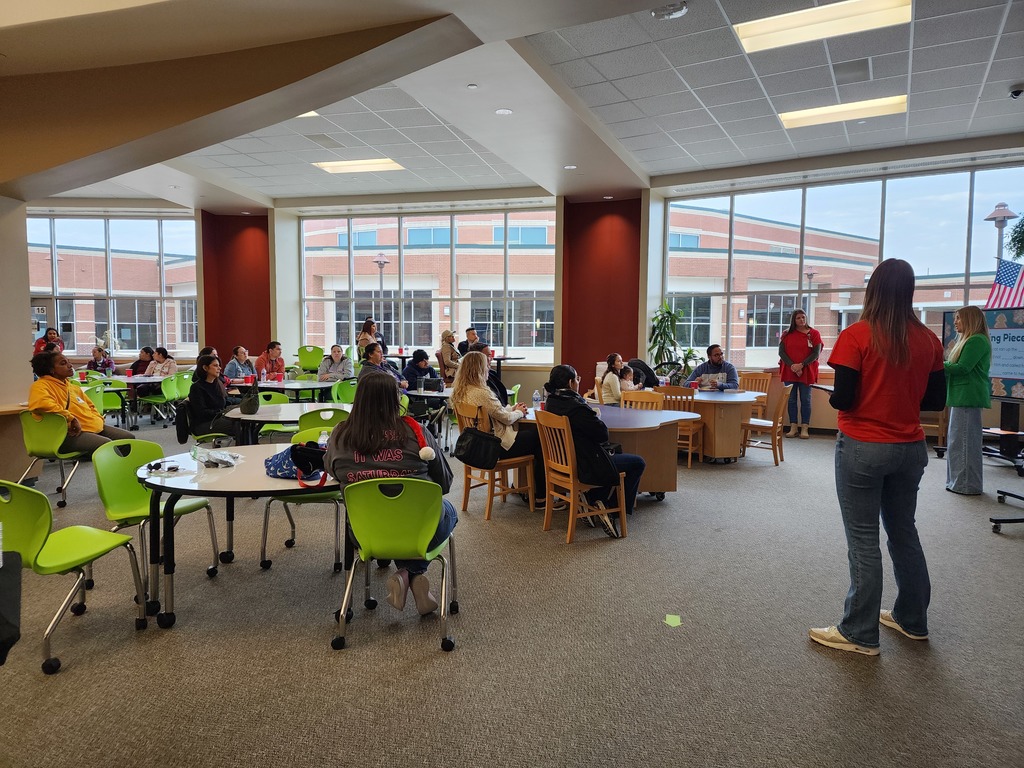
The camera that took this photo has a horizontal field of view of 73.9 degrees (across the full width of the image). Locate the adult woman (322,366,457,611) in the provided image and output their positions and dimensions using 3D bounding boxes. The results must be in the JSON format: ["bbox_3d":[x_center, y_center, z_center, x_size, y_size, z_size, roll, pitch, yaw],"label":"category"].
[{"bbox_3d":[-0.547,0.543,3.291,0.582,1.216,0.674,1,4,7],"label":"adult woman"}]

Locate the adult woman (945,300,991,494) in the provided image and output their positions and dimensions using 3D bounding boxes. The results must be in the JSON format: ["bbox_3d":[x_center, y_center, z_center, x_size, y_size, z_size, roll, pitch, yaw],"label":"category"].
[{"bbox_3d":[4.091,0.132,6.072,0.400,1.660,0.480,3,5,33],"label":"adult woman"}]

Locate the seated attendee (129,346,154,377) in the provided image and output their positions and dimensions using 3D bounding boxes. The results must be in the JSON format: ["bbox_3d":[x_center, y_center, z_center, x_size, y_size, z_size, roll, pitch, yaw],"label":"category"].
[{"bbox_3d":[-6.080,-0.034,11.128,0.480,1.150,0.700,3,5,37],"label":"seated attendee"}]

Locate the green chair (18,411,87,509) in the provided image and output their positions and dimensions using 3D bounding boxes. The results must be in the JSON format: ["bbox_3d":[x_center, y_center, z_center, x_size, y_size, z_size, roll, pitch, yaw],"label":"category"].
[{"bbox_3d":[-3.822,0.595,5.776,0.500,0.785,0.550,1,4,14],"label":"green chair"}]

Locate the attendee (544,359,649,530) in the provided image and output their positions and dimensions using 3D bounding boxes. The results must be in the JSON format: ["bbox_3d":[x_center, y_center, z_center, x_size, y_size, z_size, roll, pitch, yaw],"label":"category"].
[{"bbox_3d":[0.589,0.449,4.695,0.680,1.160,0.500,-2,5,-22],"label":"attendee"}]

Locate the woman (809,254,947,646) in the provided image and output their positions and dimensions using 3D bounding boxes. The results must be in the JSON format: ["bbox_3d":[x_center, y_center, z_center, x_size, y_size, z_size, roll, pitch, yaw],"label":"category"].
[{"bbox_3d":[1.634,0.308,3.040,0.550,1.690,0.420,0,4,4],"label":"woman"}]

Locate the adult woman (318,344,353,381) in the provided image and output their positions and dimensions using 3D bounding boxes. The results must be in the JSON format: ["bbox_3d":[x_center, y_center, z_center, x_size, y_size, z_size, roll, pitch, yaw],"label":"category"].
[{"bbox_3d":[-2.473,0.056,9.486,0.531,1.185,0.633,1,4,0],"label":"adult woman"}]

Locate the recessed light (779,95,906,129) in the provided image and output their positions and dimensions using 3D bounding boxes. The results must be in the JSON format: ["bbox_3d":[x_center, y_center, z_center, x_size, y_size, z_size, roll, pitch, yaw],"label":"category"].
[{"bbox_3d":[3.526,-2.909,7.258,1.200,0.090,0.600,3,5,29],"label":"recessed light"}]

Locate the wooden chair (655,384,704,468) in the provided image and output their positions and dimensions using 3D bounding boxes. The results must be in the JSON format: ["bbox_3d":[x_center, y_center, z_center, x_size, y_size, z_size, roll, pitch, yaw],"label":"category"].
[{"bbox_3d":[1.804,0.442,7.309,0.439,0.848,0.480,4,5,35],"label":"wooden chair"}]

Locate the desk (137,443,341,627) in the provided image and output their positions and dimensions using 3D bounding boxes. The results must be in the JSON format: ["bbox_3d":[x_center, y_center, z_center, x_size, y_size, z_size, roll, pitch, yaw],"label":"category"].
[{"bbox_3d":[-1.264,0.765,3.699,1.308,0.695,1.308,1,4,0],"label":"desk"}]

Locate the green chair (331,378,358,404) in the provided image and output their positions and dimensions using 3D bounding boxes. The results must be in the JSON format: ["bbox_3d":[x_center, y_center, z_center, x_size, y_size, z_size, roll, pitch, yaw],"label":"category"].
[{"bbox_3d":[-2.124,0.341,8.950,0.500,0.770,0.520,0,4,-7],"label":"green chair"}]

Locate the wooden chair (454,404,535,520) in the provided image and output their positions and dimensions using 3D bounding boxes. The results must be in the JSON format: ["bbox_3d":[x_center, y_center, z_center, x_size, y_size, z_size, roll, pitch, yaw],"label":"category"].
[{"bbox_3d":[-0.131,0.573,5.292,0.510,0.845,0.445,-3,5,-37],"label":"wooden chair"}]

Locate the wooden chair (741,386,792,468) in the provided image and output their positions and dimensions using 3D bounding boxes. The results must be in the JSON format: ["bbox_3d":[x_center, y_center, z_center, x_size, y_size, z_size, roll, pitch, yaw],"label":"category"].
[{"bbox_3d":[2.763,0.434,7.475,0.510,0.845,0.445,3,5,31],"label":"wooden chair"}]

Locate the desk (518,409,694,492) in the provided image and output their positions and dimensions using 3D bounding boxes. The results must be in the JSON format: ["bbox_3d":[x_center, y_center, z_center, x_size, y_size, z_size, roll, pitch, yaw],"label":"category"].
[{"bbox_3d":[0.832,0.611,5.868,1.686,0.705,1.788,1,4,0],"label":"desk"}]

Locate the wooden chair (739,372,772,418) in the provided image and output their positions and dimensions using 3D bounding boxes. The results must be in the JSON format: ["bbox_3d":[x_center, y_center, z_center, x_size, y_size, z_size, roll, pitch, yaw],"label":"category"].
[{"bbox_3d":[3.529,0.285,9.923,0.460,0.870,0.520,3,5,37],"label":"wooden chair"}]

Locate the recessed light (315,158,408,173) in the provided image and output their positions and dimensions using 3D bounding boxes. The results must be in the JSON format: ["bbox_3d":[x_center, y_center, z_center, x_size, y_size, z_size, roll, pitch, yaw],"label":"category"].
[{"bbox_3d":[-2.172,-3.116,9.648,1.200,0.100,0.610,1,4,13],"label":"recessed light"}]

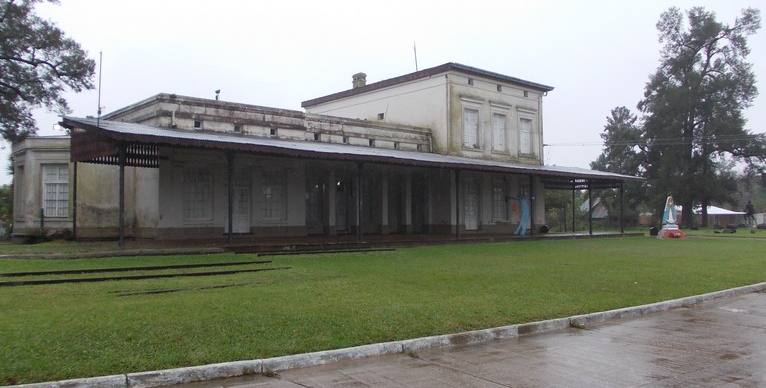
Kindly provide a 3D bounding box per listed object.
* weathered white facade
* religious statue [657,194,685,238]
[{"bbox_3d":[-2.644,-2.595,40.001,35.088,11.016,22.440,2,-3,-41],"label":"weathered white facade"},{"bbox_3d":[17.174,1.302,37.000,1.350,2.700,1.200,0,-3,-3],"label":"religious statue"}]

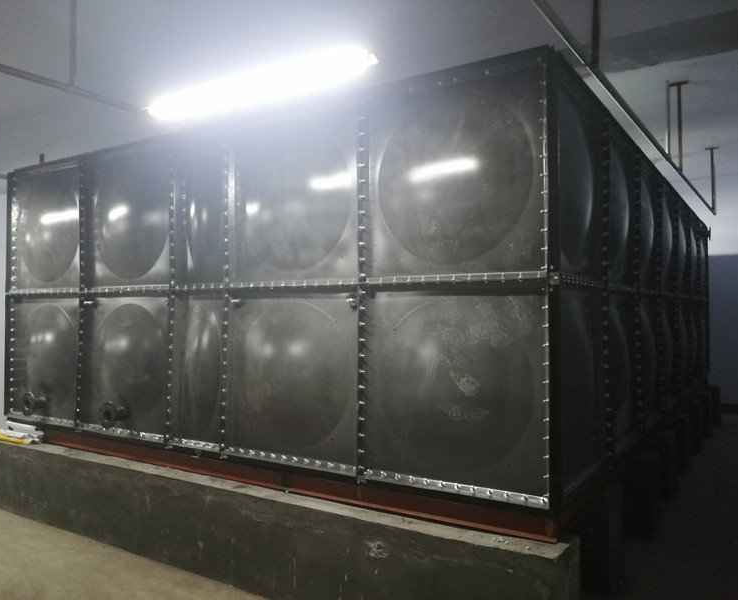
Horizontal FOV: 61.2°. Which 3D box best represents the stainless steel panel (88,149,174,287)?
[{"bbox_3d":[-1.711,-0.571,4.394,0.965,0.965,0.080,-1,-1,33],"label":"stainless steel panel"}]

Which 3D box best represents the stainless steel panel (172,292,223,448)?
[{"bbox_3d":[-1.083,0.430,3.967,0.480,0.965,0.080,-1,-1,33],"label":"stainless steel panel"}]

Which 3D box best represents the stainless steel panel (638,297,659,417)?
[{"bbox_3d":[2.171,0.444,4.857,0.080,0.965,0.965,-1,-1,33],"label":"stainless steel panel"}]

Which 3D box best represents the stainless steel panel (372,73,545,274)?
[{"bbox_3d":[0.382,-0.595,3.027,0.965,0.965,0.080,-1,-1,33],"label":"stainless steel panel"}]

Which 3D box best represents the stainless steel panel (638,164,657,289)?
[{"bbox_3d":[2.172,-0.576,4.875,0.080,0.990,0.990,-1,-1,33],"label":"stainless steel panel"}]

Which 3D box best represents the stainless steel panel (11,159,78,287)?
[{"bbox_3d":[-2.530,-0.569,4.904,0.990,0.990,0.080,-1,-1,33],"label":"stainless steel panel"}]

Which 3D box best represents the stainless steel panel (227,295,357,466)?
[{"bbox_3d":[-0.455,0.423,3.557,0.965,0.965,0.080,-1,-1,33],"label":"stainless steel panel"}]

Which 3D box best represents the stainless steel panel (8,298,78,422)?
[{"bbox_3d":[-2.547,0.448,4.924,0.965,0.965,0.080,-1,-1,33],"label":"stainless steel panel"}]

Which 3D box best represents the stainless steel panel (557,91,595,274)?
[{"bbox_3d":[1.085,-0.596,3.196,0.080,0.990,0.990,-1,-1,33],"label":"stainless steel panel"}]

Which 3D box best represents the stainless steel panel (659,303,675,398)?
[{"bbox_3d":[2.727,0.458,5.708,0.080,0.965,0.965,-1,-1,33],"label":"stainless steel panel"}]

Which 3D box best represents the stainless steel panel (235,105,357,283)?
[{"bbox_3d":[-0.446,-0.589,3.554,0.990,0.990,0.080,-1,-1,33],"label":"stainless steel panel"}]

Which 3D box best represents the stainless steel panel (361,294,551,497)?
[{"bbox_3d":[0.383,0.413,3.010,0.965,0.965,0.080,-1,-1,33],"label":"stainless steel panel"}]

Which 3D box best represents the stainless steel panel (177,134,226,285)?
[{"bbox_3d":[-1.071,-0.583,3.959,0.490,0.990,0.080,-1,-1,33],"label":"stainless steel panel"}]

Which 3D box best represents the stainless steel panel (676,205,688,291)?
[{"bbox_3d":[3.260,-0.556,6.553,0.080,0.990,0.990,-1,-1,33],"label":"stainless steel panel"}]

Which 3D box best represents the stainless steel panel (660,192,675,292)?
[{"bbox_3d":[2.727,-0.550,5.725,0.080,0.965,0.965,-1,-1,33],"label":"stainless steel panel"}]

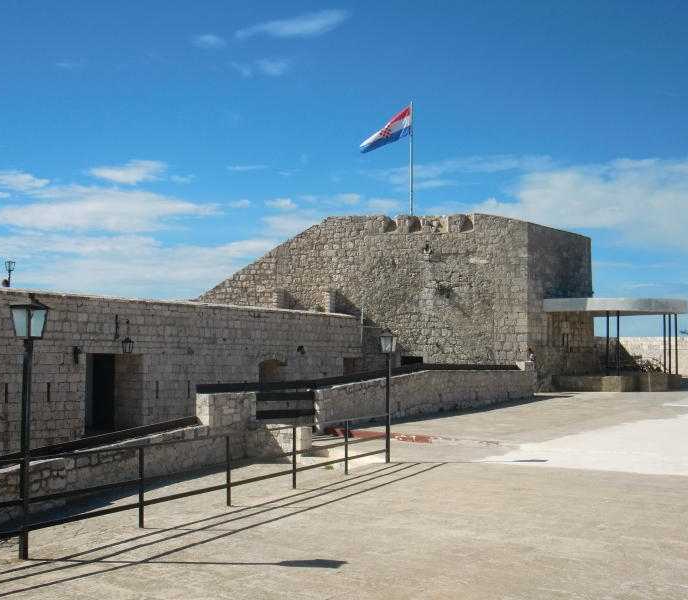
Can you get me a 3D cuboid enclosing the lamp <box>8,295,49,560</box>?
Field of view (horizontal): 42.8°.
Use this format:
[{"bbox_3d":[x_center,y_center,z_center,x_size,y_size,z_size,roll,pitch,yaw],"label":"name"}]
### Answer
[{"bbox_3d":[-2.771,1.095,7.676,0.260,2.300,0.260,-2,-4,25],"label":"lamp"}]

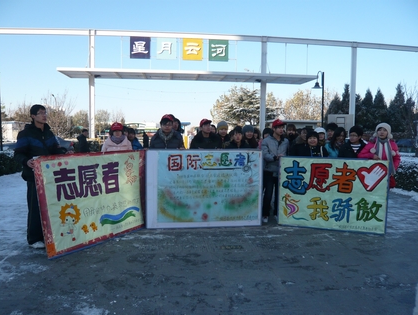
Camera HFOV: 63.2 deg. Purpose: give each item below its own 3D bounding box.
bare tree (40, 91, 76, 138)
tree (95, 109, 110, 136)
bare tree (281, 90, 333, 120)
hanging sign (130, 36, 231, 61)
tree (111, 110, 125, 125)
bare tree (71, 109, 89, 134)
[{"bbox_3d":[-10.731,-2.445,24.135,2.543,4.586,2.543,1,3,0],"label":"bare tree"},{"bbox_3d":[-14.205,-3.963,45.149,2.252,5.065,2.252,1,3,0],"label":"tree"},{"bbox_3d":[11.323,-4.352,39.210,6.085,7.152,6.085,1,3,0],"label":"bare tree"},{"bbox_3d":[-1.811,-6.676,21.000,6.100,1.370,0.120,0,3,-4],"label":"hanging sign"},{"bbox_3d":[-13.352,-4.319,50.153,2.061,5.207,2.061,1,3,0],"label":"tree"},{"bbox_3d":[-16.609,-3.876,44.145,2.461,4.951,2.461,1,3,0],"label":"bare tree"}]

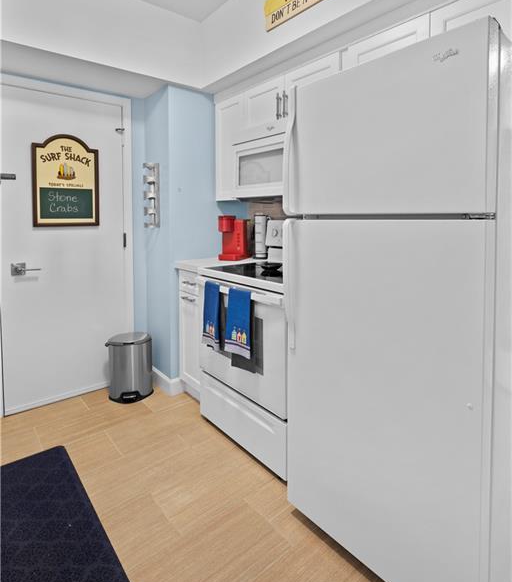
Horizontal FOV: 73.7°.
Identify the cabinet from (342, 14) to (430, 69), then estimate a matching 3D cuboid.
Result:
[{"bbox_3d":[0.715,-1.047,1.674,0.344,0.303,0.458,-6,10,-38],"label":"cabinet"}]

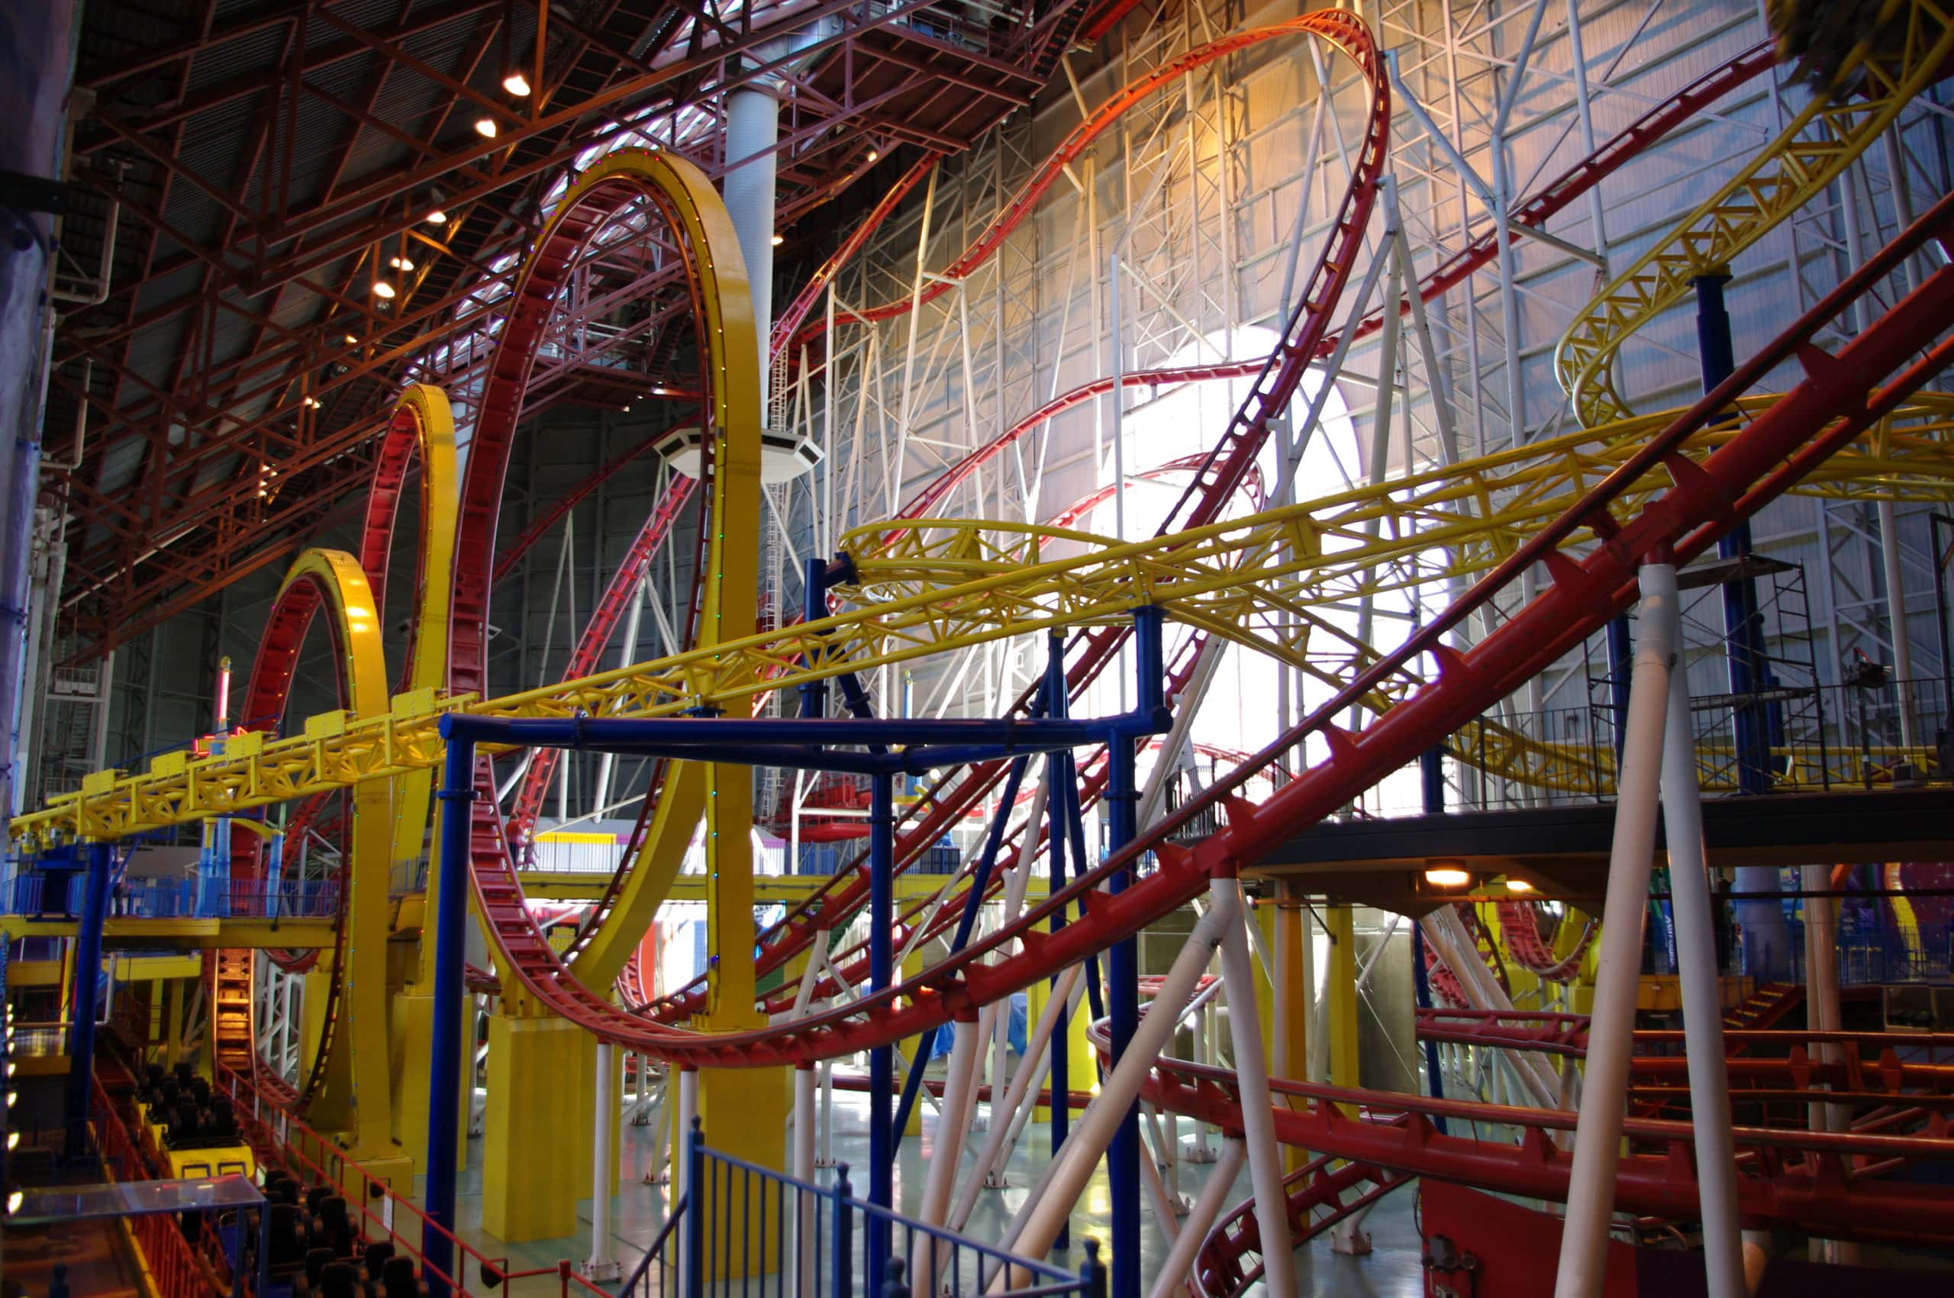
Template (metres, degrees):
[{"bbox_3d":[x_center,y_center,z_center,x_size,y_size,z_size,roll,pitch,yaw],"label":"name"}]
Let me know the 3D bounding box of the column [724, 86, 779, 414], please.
[{"bbox_3d":[-7.500,-13.100,48.000,1.700,11.500,1.700,-1,-9,0],"label":"column"}]

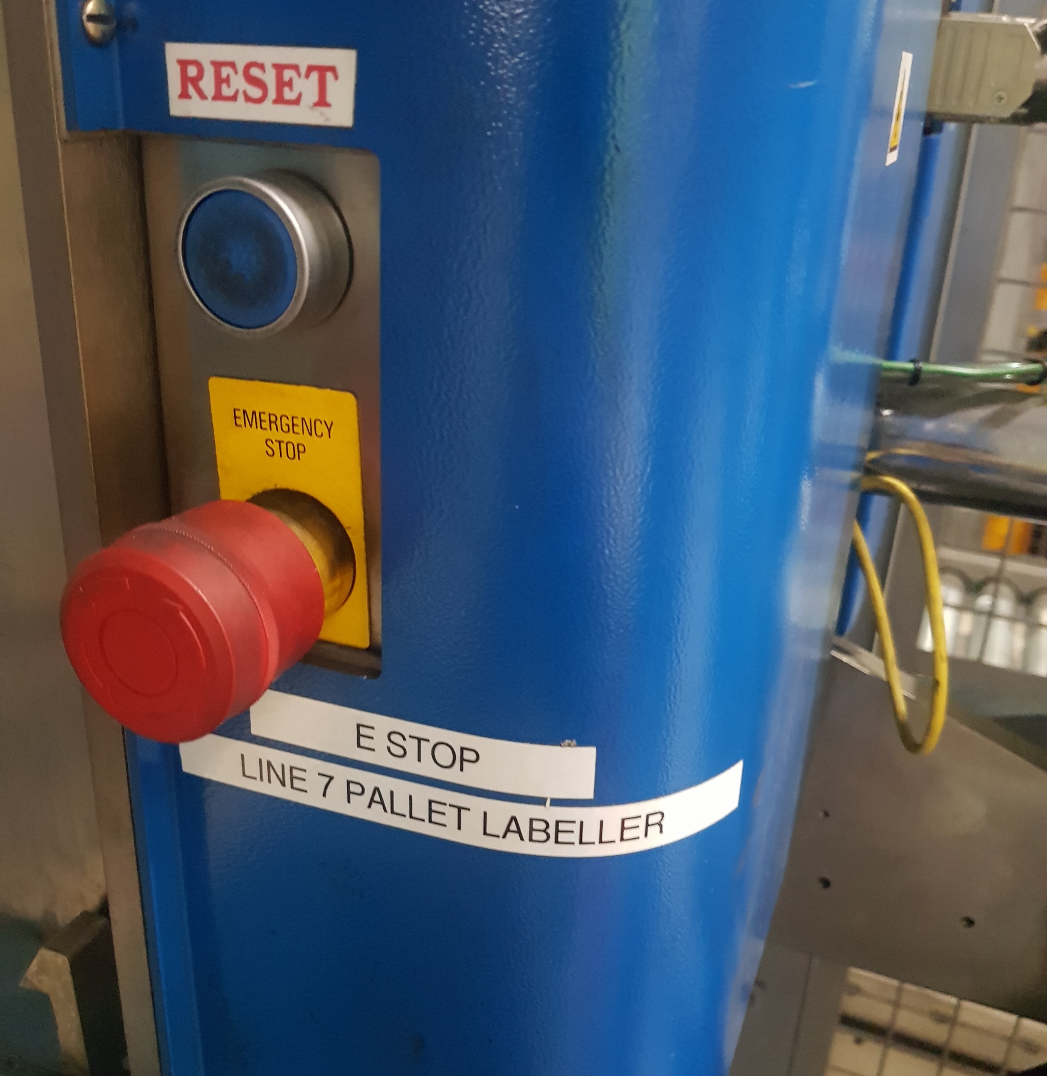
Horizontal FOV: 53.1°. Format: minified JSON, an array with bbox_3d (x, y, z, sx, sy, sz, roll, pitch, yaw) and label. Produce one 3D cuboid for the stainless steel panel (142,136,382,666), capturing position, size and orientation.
[{"bbox_3d":[-0.051,-0.025,0.206,0.050,0.100,0.004,10,23,16],"label":"stainless steel panel"}]

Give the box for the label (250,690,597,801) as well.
[{"bbox_3d":[-0.023,0.043,0.217,0.077,0.012,0.004,8,22,12],"label":"label"}]

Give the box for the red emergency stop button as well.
[{"bbox_3d":[-0.059,0.015,0.189,0.036,0.036,0.031,10,23,16],"label":"red emergency stop button"}]

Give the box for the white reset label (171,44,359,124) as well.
[{"bbox_3d":[-0.045,-0.077,0.177,0.036,0.012,0.001,10,23,16],"label":"white reset label"}]

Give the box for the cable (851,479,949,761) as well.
[{"bbox_3d":[0.118,0.024,0.330,0.030,0.088,0.050,10,23,16],"label":"cable"}]

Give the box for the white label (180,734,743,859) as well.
[{"bbox_3d":[-0.015,0.056,0.227,0.127,0.012,0.022,3,22,1],"label":"white label"}]

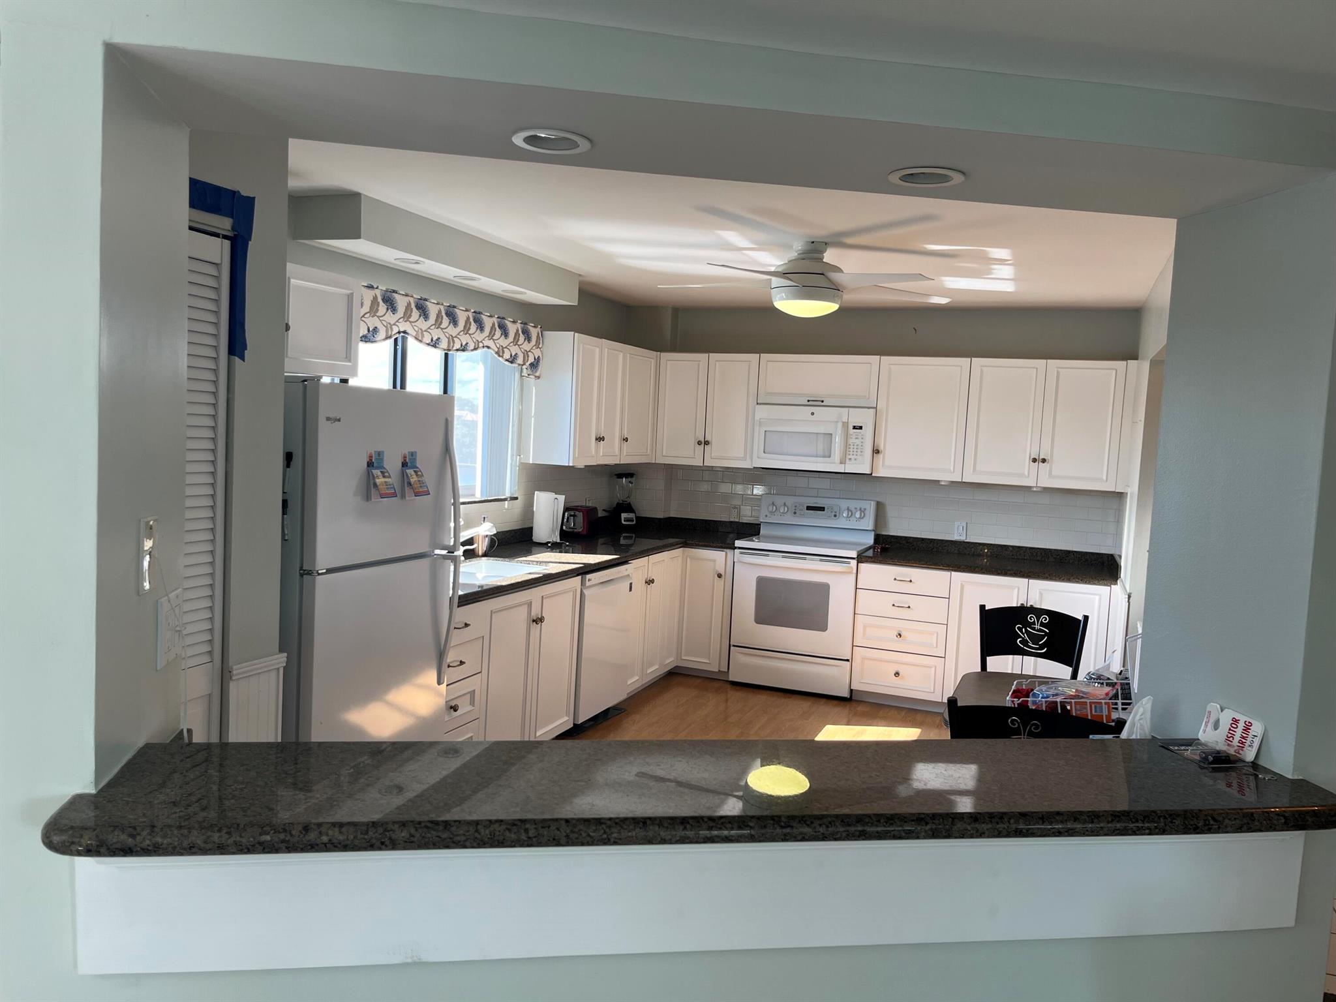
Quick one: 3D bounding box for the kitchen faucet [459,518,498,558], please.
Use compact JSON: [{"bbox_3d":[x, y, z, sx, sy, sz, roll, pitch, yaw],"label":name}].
[{"bbox_3d":[-0.959,0.204,4.801,0.310,0.224,0.090,4,4,21],"label":"kitchen faucet"}]

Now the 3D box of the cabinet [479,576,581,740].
[{"bbox_3d":[-0.907,0.785,4.787,0.600,0.846,0.910,4,4,21],"label":"cabinet"}]

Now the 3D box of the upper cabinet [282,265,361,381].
[{"bbox_3d":[-1.488,-0.645,3.549,0.325,0.382,0.842,4,4,21],"label":"upper cabinet"}]

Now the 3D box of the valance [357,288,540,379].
[{"bbox_3d":[-1.060,-0.784,4.781,0.115,0.282,1.730,4,4,21],"label":"valance"}]

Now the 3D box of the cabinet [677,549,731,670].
[{"bbox_3d":[0.349,0.683,6.710,0.363,0.775,0.595,4,4,21],"label":"cabinet"}]

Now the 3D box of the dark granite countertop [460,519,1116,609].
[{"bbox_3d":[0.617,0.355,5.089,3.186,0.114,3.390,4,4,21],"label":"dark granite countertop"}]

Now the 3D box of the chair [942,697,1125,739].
[{"bbox_3d":[1.037,1.000,2.919,0.440,0.920,0.500,4,4,21],"label":"chair"}]

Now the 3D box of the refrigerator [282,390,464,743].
[{"bbox_3d":[-1.286,0.447,3.527,0.810,1.695,0.730,4,4,21],"label":"refrigerator"}]

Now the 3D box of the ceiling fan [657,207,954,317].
[{"bbox_3d":[0.629,-0.980,4.450,1.410,0.329,1.400,4,4,21],"label":"ceiling fan"}]

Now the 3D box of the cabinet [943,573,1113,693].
[{"bbox_3d":[2.155,0.842,6.026,0.880,0.846,0.590,4,4,21],"label":"cabinet"}]

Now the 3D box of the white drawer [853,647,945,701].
[{"bbox_3d":[1.463,1.025,6.247,0.540,0.263,0.510,4,4,21],"label":"white drawer"}]

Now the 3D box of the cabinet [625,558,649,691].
[{"bbox_3d":[-0.468,0.718,5.928,0.600,0.836,0.327,4,4,21],"label":"cabinet"}]

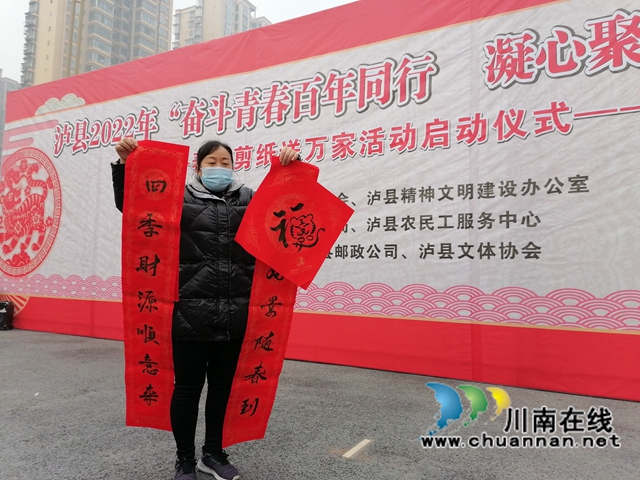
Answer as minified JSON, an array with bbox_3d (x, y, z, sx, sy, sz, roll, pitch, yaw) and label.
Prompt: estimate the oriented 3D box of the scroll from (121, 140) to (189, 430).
[{"bbox_3d":[-0.722,0.275,2.160,0.240,1.390,0.080,9,19,2],"label":"scroll"}]

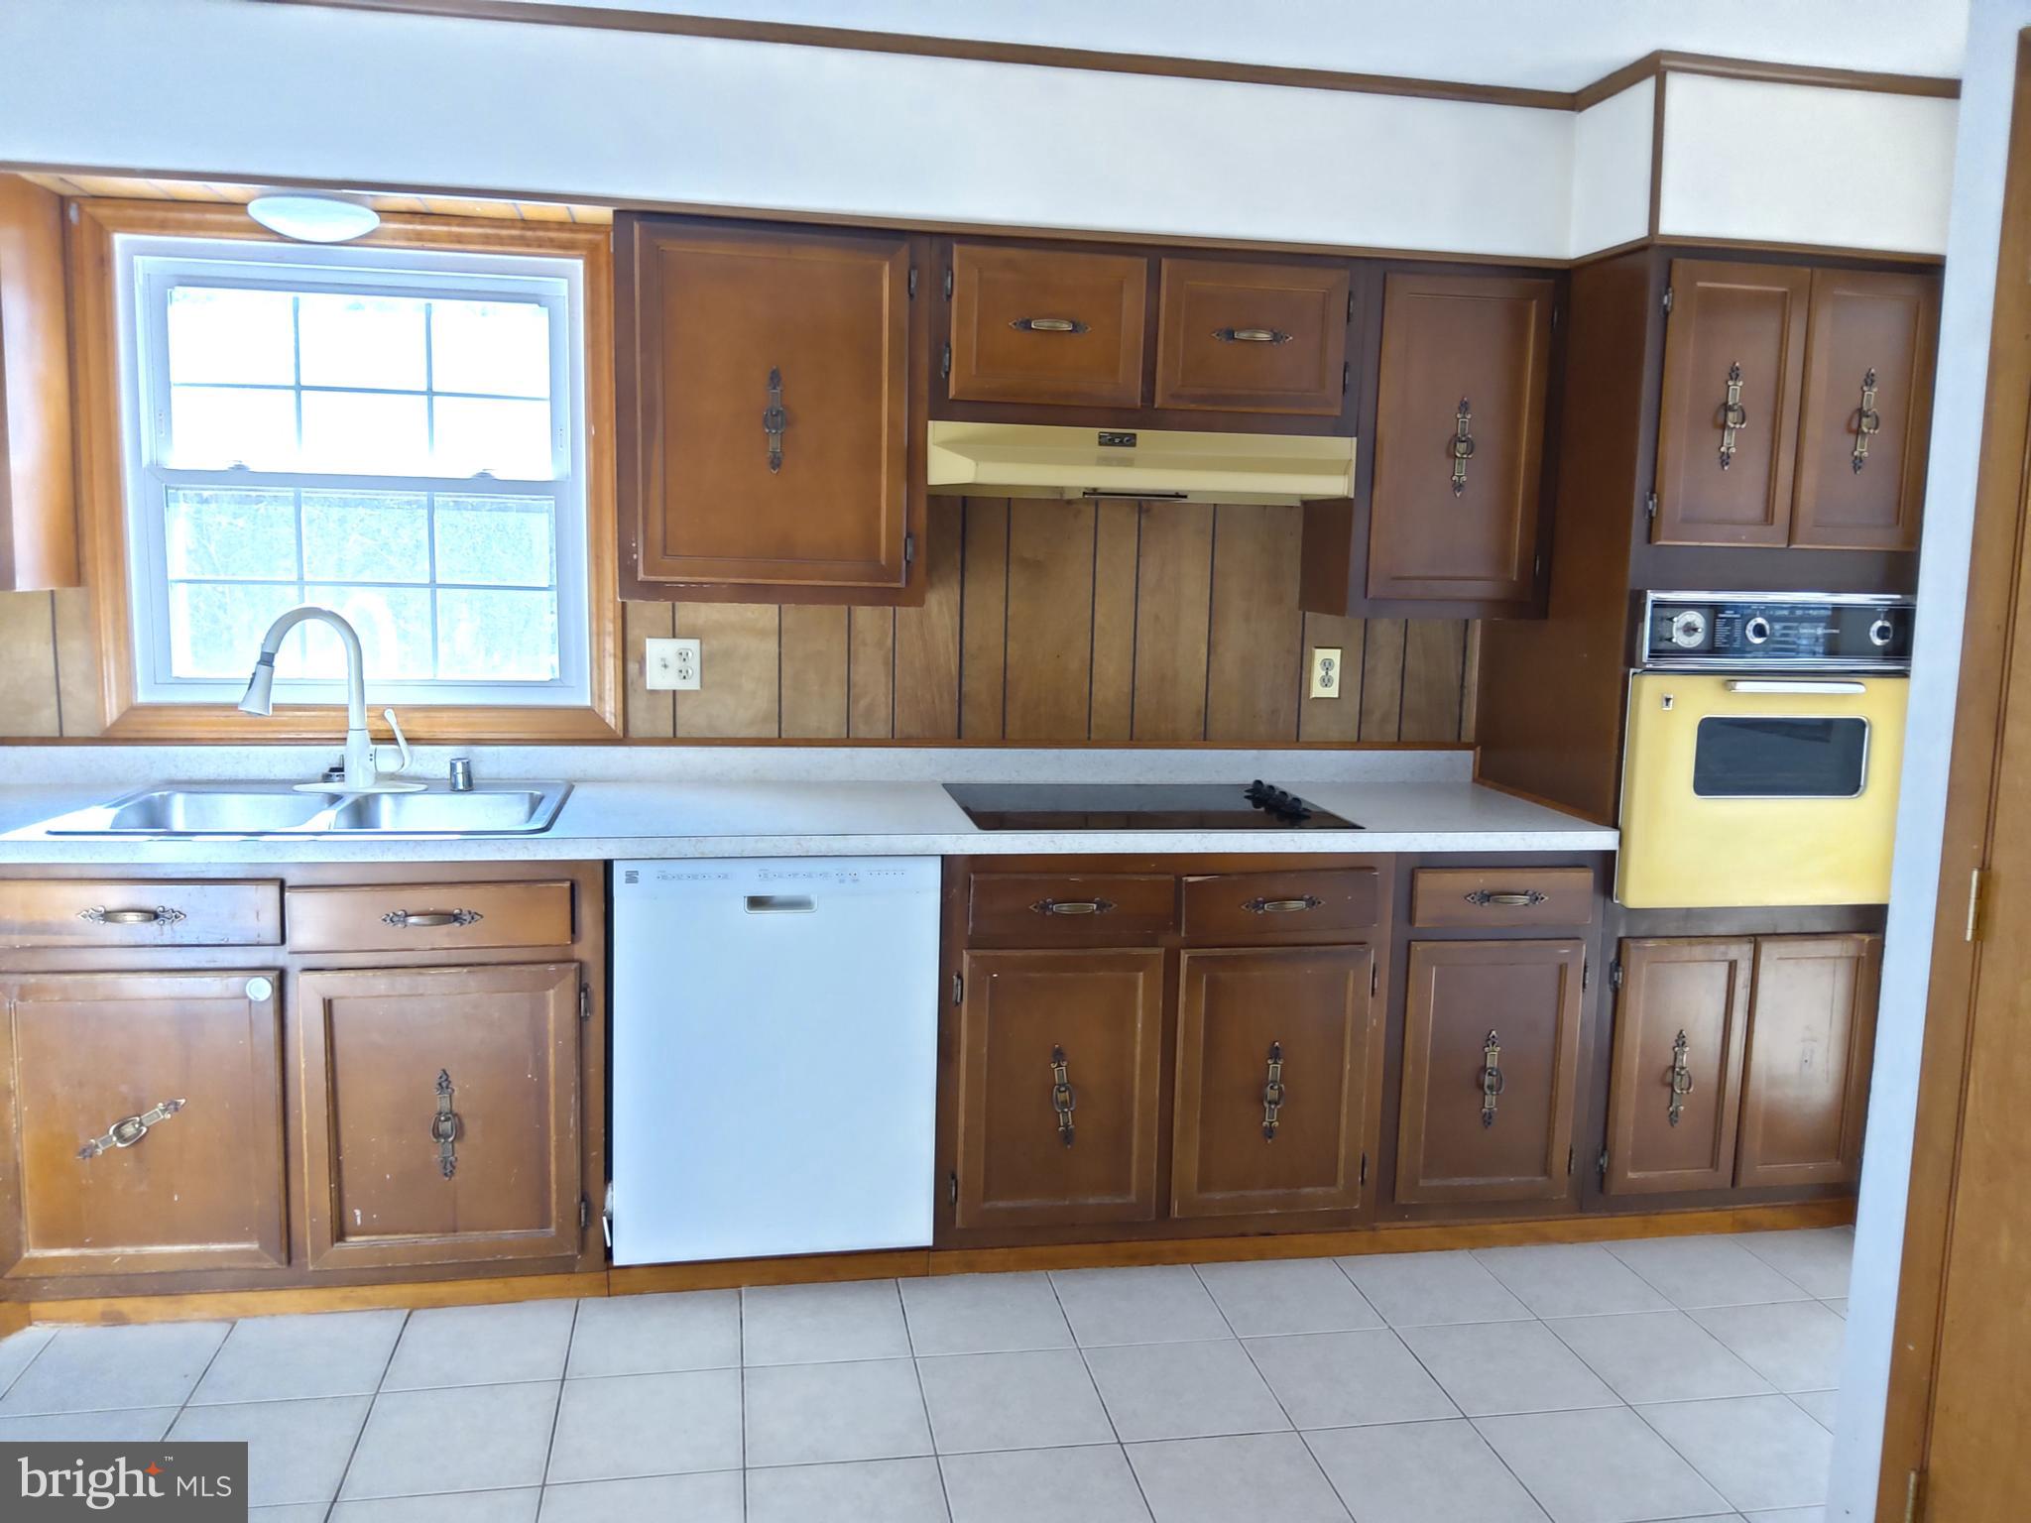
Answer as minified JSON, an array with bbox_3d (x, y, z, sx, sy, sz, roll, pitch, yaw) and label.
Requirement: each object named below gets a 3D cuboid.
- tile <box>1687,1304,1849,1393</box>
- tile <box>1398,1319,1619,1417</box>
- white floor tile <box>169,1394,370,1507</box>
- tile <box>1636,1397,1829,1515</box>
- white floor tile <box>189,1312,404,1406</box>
[{"bbox_3d":[1.497,1.112,2.899,0.301,0.009,0.301,0,8,-10],"label":"tile"},{"bbox_3d":[0.897,1.111,2.795,0.303,0.010,0.303,0,8,-10],"label":"tile"},{"bbox_3d":[-1.208,1.099,2.417,0.303,0.010,0.303,0,8,-10],"label":"white floor tile"},{"bbox_3d":[1.251,1.155,2.553,0.303,0.010,0.303,0,8,-10],"label":"tile"},{"bbox_3d":[-1.256,1.053,2.699,0.303,0.010,0.293,0,8,-10],"label":"white floor tile"}]

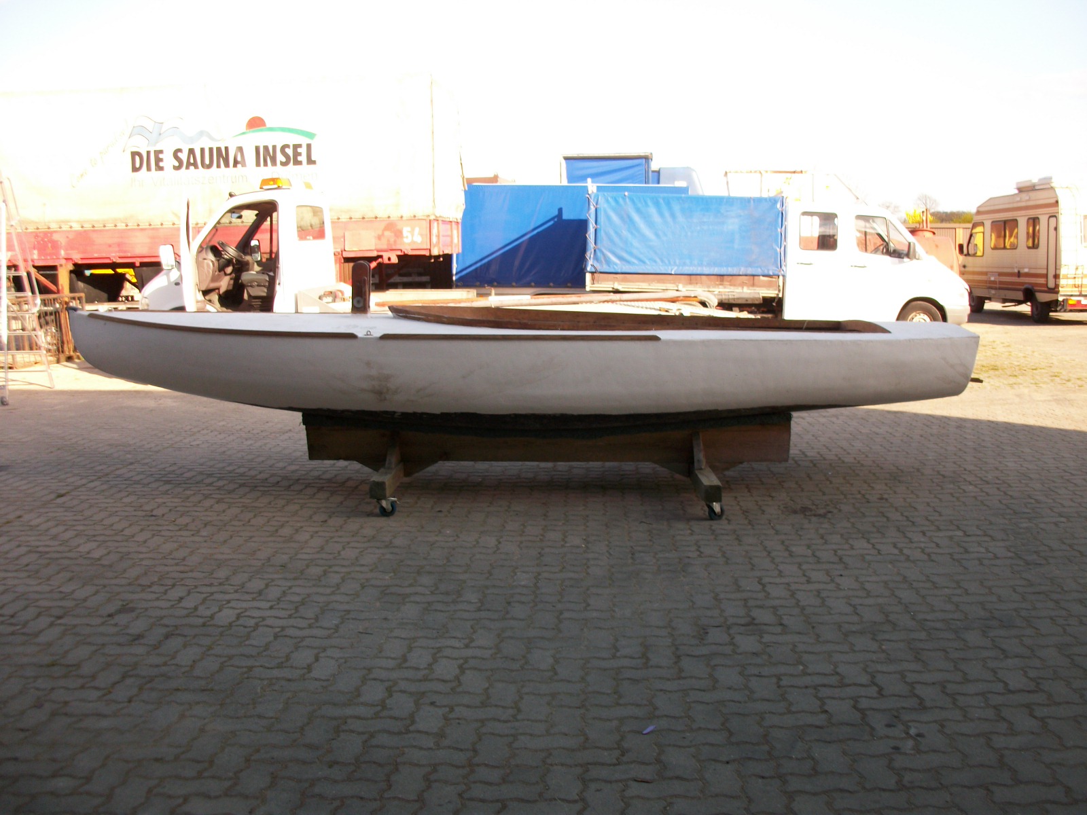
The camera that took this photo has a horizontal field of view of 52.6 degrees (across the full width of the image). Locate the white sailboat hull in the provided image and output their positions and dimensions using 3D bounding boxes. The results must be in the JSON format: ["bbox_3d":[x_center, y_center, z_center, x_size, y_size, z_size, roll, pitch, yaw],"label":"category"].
[{"bbox_3d":[-0.290,-0.280,6.700,5.560,0.780,1.720,0,8,5],"label":"white sailboat hull"}]

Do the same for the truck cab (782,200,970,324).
[{"bbox_3d":[5.520,-2.340,18.200,3.120,2.170,1.970,0,8,4],"label":"truck cab"}]

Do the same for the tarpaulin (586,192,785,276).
[{"bbox_3d":[2.330,-2.900,18.500,3.200,1.320,2.000,0,8,4],"label":"tarpaulin"}]

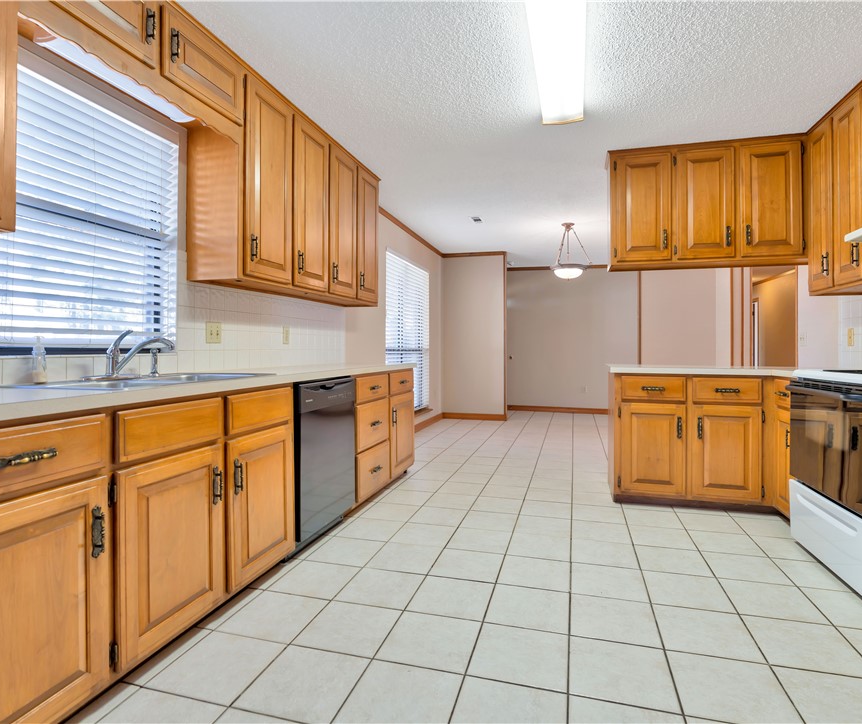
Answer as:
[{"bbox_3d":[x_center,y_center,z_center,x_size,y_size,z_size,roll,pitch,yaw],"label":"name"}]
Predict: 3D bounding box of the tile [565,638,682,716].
[{"bbox_3d":[0.599,0.985,1.531,0.306,0.010,0.306,0,1,16],"label":"tile"}]

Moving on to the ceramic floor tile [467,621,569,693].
[{"bbox_3d":[0.300,0.981,1.614,0.305,0.010,0.305,0,1,16],"label":"ceramic floor tile"}]

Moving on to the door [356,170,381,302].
[{"bbox_3d":[-0.519,-0.979,3.872,0.022,1.002,0.418,0,1,16],"label":"door"}]

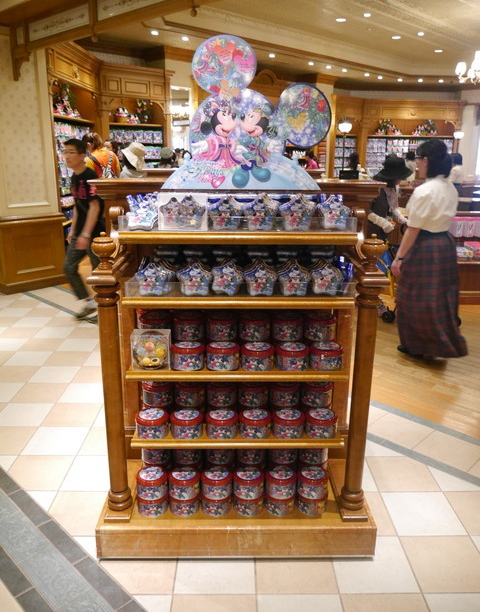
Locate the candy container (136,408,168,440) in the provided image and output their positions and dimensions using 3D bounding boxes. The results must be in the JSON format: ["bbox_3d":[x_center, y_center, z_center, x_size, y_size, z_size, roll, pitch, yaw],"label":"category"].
[{"bbox_3d":[-0.348,0.465,2.059,0.127,0.075,0.127,0,16,0],"label":"candy container"}]

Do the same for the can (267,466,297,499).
[{"bbox_3d":[0.165,0.704,2.075,0.124,0.081,0.124,0,16,-1],"label":"can"}]

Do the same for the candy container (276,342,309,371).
[{"bbox_3d":[0.199,0.197,1.946,0.124,0.073,0.124,0,15,0],"label":"candy container"}]

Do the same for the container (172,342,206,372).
[{"bbox_3d":[-0.199,0.190,1.973,0.124,0.073,0.124,0,15,0],"label":"container"}]

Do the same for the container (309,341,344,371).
[{"bbox_3d":[0.330,0.190,1.997,0.124,0.081,0.124,0,16,-1],"label":"container"}]

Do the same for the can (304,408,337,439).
[{"bbox_3d":[0.328,0.464,2.069,0.124,0.081,0.124,0,16,-1],"label":"can"}]

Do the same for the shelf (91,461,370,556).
[{"bbox_3d":[-0.013,0.840,2.213,1.063,0.131,0.500,0,15,0],"label":"shelf"}]

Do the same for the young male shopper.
[{"bbox_3d":[-1.469,-0.692,4.875,0.470,1.670,0.500,15,22,43],"label":"young male shopper"}]

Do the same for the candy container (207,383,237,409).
[{"bbox_3d":[-0.075,0.354,2.159,0.124,0.081,0.124,0,16,-1],"label":"candy container"}]

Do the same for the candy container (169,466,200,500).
[{"bbox_3d":[-0.224,0.712,2.092,0.127,0.075,0.127,0,16,0],"label":"candy container"}]

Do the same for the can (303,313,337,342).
[{"bbox_3d":[0.328,0.083,2.097,0.127,0.075,0.127,0,16,0],"label":"can"}]

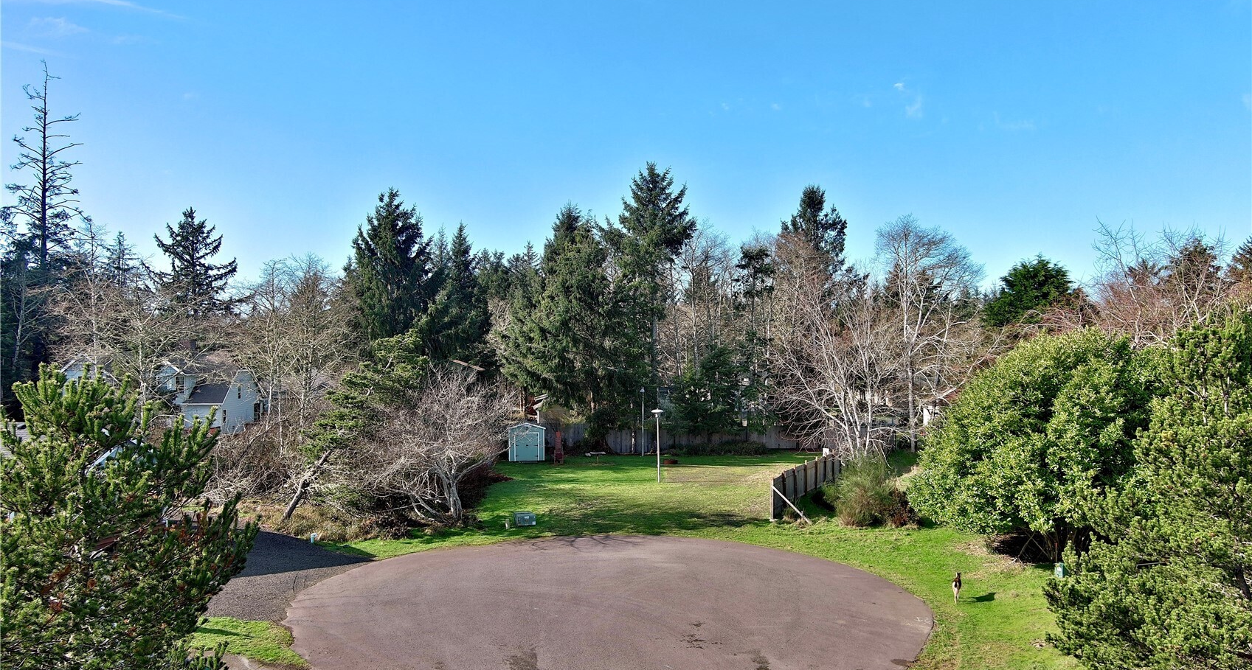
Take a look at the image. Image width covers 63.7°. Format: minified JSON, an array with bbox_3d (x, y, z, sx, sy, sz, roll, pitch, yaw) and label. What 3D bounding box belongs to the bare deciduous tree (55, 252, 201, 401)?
[{"bbox_3d":[-36.217,1.092,72.921,10.000,14.760,9.500,0,1,0],"label":"bare deciduous tree"}]

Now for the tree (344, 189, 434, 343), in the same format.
[{"bbox_3d":[-18.110,-1.600,77.000,7.200,19.210,7.000,0,0,0],"label":"tree"}]

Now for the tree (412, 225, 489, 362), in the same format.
[{"bbox_3d":[-13.600,-0.370,79.000,6.300,16.740,6.200,0,0,0],"label":"tree"}]

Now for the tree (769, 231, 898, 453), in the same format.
[{"bbox_3d":[13.691,1.107,65.421,8.500,14.890,8.200,0,1,0],"label":"tree"}]

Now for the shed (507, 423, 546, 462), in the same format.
[{"bbox_3d":[-6.752,7.215,69.283,2.500,2.590,2.700,0,1,-4],"label":"shed"}]

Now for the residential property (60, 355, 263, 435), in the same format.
[{"bbox_3d":[-39.300,4.800,86.500,14.600,6.400,10.000,0,0,0],"label":"residential property"}]

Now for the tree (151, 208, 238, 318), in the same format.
[{"bbox_3d":[-44.535,-2.472,103.887,9.200,21.230,9.000,0,1,0],"label":"tree"}]

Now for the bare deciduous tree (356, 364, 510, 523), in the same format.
[{"bbox_3d":[-8.450,4.640,44.200,6.700,6.710,6.000,0,0,0],"label":"bare deciduous tree"}]

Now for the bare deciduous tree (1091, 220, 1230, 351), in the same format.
[{"bbox_3d":[28.145,1.395,52.922,7.600,14.580,7.300,0,1,0],"label":"bare deciduous tree"}]

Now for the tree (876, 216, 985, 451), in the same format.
[{"bbox_3d":[21.544,-0.008,71.909,7.800,16.980,7.500,0,1,0],"label":"tree"}]

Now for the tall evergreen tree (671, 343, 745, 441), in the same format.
[{"bbox_3d":[5.953,4.518,73.458,5.400,7.900,5.200,0,1,0],"label":"tall evergreen tree"}]

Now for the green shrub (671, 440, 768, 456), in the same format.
[{"bbox_3d":[6.220,7.490,67.200,6.500,1.020,1.600,0,0,0],"label":"green shrub"}]

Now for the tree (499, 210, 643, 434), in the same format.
[{"bbox_3d":[-3.680,-0.550,71.000,10.200,17.090,9.000,0,0,0],"label":"tree"}]

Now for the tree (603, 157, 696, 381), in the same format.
[{"bbox_3d":[1.781,-1.886,71.889,6.900,20.740,6.900,0,1,0],"label":"tree"}]

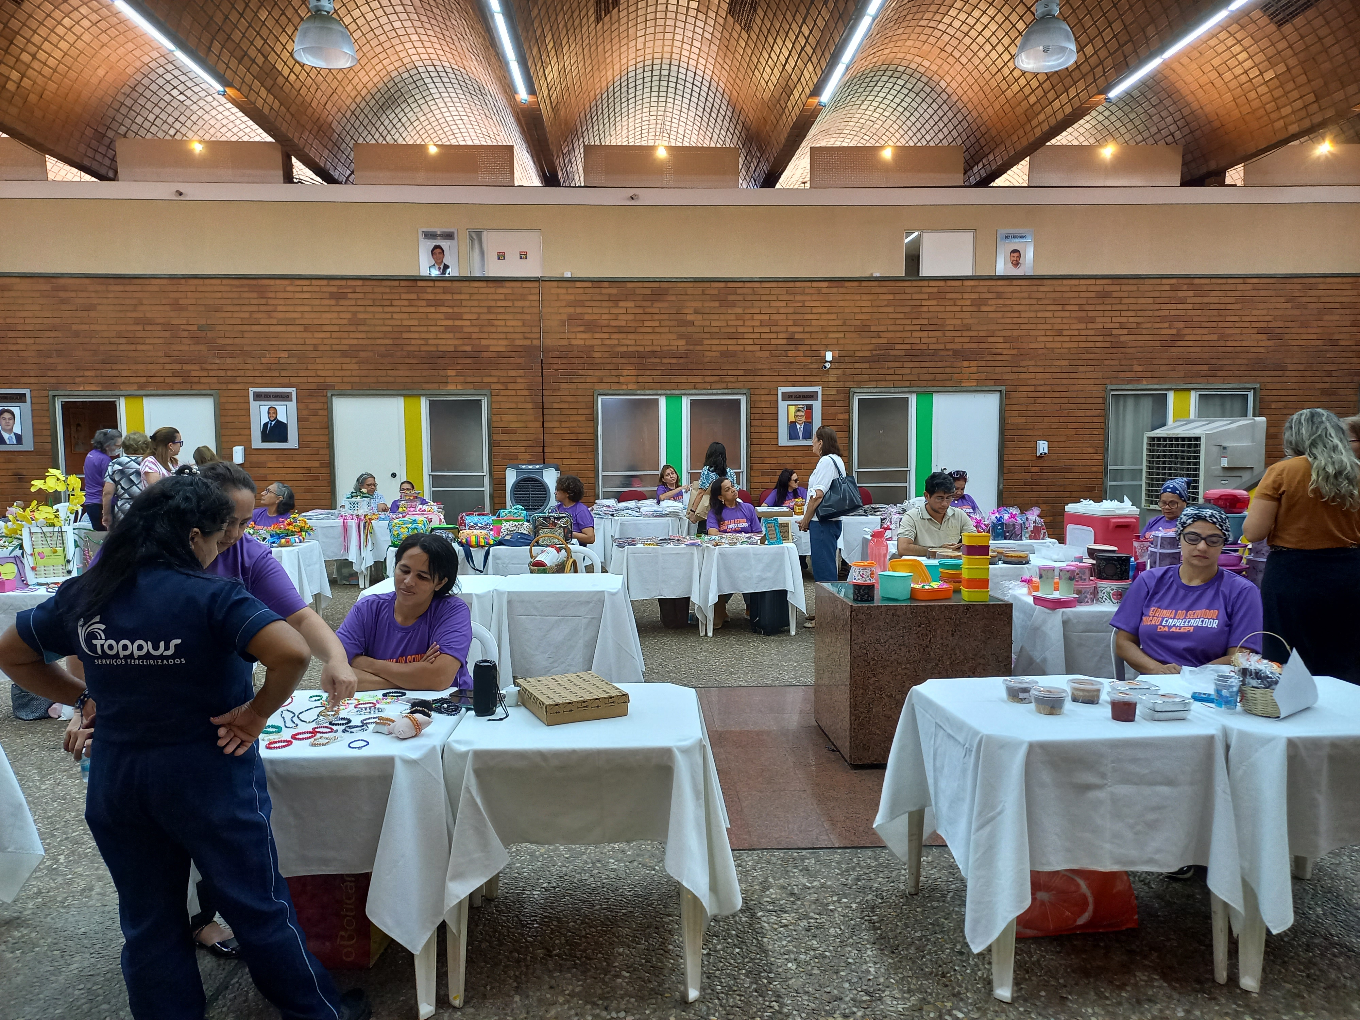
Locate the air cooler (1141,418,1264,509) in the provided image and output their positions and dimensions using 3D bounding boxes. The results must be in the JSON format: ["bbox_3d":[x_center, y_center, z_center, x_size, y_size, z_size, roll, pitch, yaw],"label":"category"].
[{"bbox_3d":[5.883,-0.157,11.081,0.860,1.751,0.920,-2,4,-20],"label":"air cooler"}]

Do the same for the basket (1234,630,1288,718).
[{"bbox_3d":[1.720,0.469,2.890,0.150,0.242,0.150,2,5,30],"label":"basket"}]

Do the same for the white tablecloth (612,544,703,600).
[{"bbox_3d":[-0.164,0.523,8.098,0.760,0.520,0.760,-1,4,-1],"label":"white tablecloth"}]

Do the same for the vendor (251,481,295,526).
[{"bbox_3d":[-3.744,0.353,8.841,0.500,1.220,0.720,2,4,30],"label":"vendor"}]

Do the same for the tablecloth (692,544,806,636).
[{"bbox_3d":[0.566,0.618,8.078,0.840,0.700,0.800,-1,4,-1],"label":"tablecloth"}]

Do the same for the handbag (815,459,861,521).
[{"bbox_3d":[1.291,-0.168,7.955,0.370,0.460,0.170,-11,5,-2],"label":"handbag"}]

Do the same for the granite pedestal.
[{"bbox_3d":[1.157,0.808,5.012,0.770,0.780,0.725,-1,4,-5],"label":"granite pedestal"}]

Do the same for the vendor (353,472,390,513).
[{"bbox_3d":[-3.680,0.172,11.535,0.500,1.220,0.720,-1,4,-9],"label":"vendor"}]

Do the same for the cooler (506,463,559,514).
[{"bbox_3d":[-1.755,0.055,11.550,0.600,1.200,0.430,-1,5,-3],"label":"cooler"}]

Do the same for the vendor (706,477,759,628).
[{"bbox_3d":[0.468,0.338,8.497,0.480,1.218,0.820,-1,4,-9],"label":"vendor"}]

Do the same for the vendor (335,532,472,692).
[{"bbox_3d":[-0.965,0.691,3.454,0.500,1.220,0.720,0,4,1],"label":"vendor"}]

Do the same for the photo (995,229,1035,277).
[{"bbox_3d":[4.875,-3.707,14.287,0.550,0.740,0.040,-1,4,-3],"label":"photo"}]

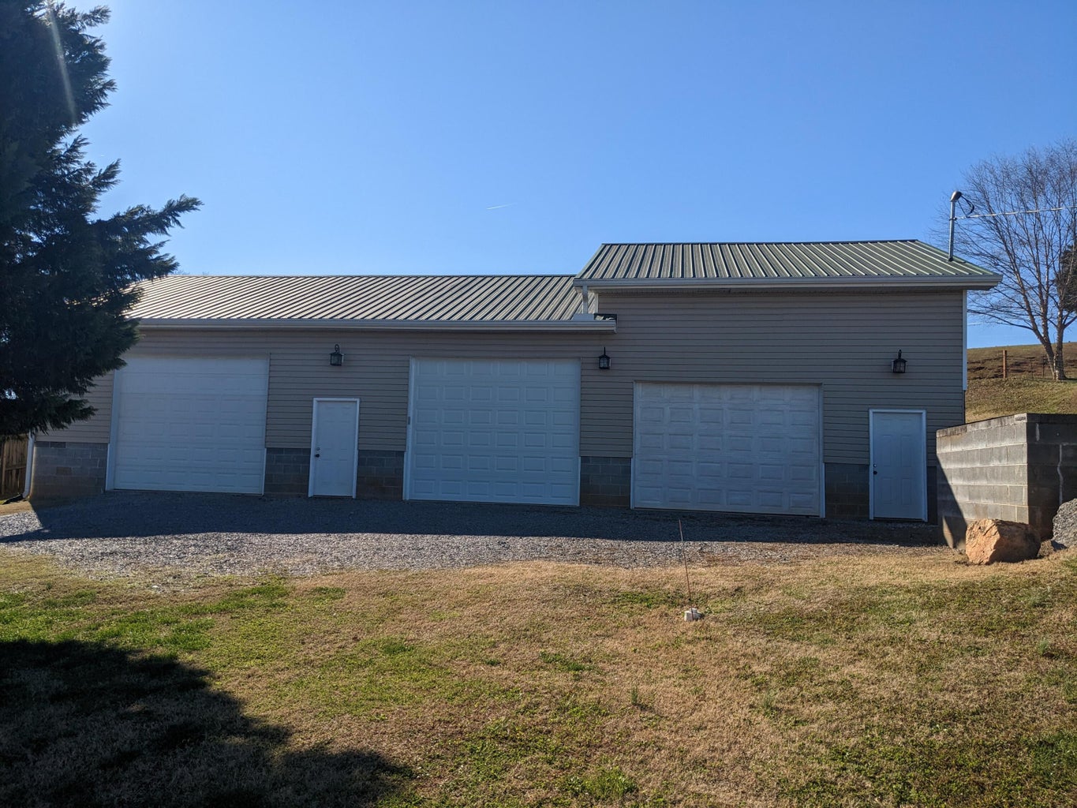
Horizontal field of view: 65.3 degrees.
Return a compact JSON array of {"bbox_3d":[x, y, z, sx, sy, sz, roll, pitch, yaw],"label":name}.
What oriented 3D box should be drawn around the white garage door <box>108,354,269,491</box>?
[{"bbox_3d":[-7.692,0.422,18.424,3.655,2.992,0.100,1,-4,8],"label":"white garage door"}]

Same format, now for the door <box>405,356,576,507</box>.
[{"bbox_3d":[-0.959,0.535,17.419,3.635,3.006,0.100,1,-4,8],"label":"door"}]

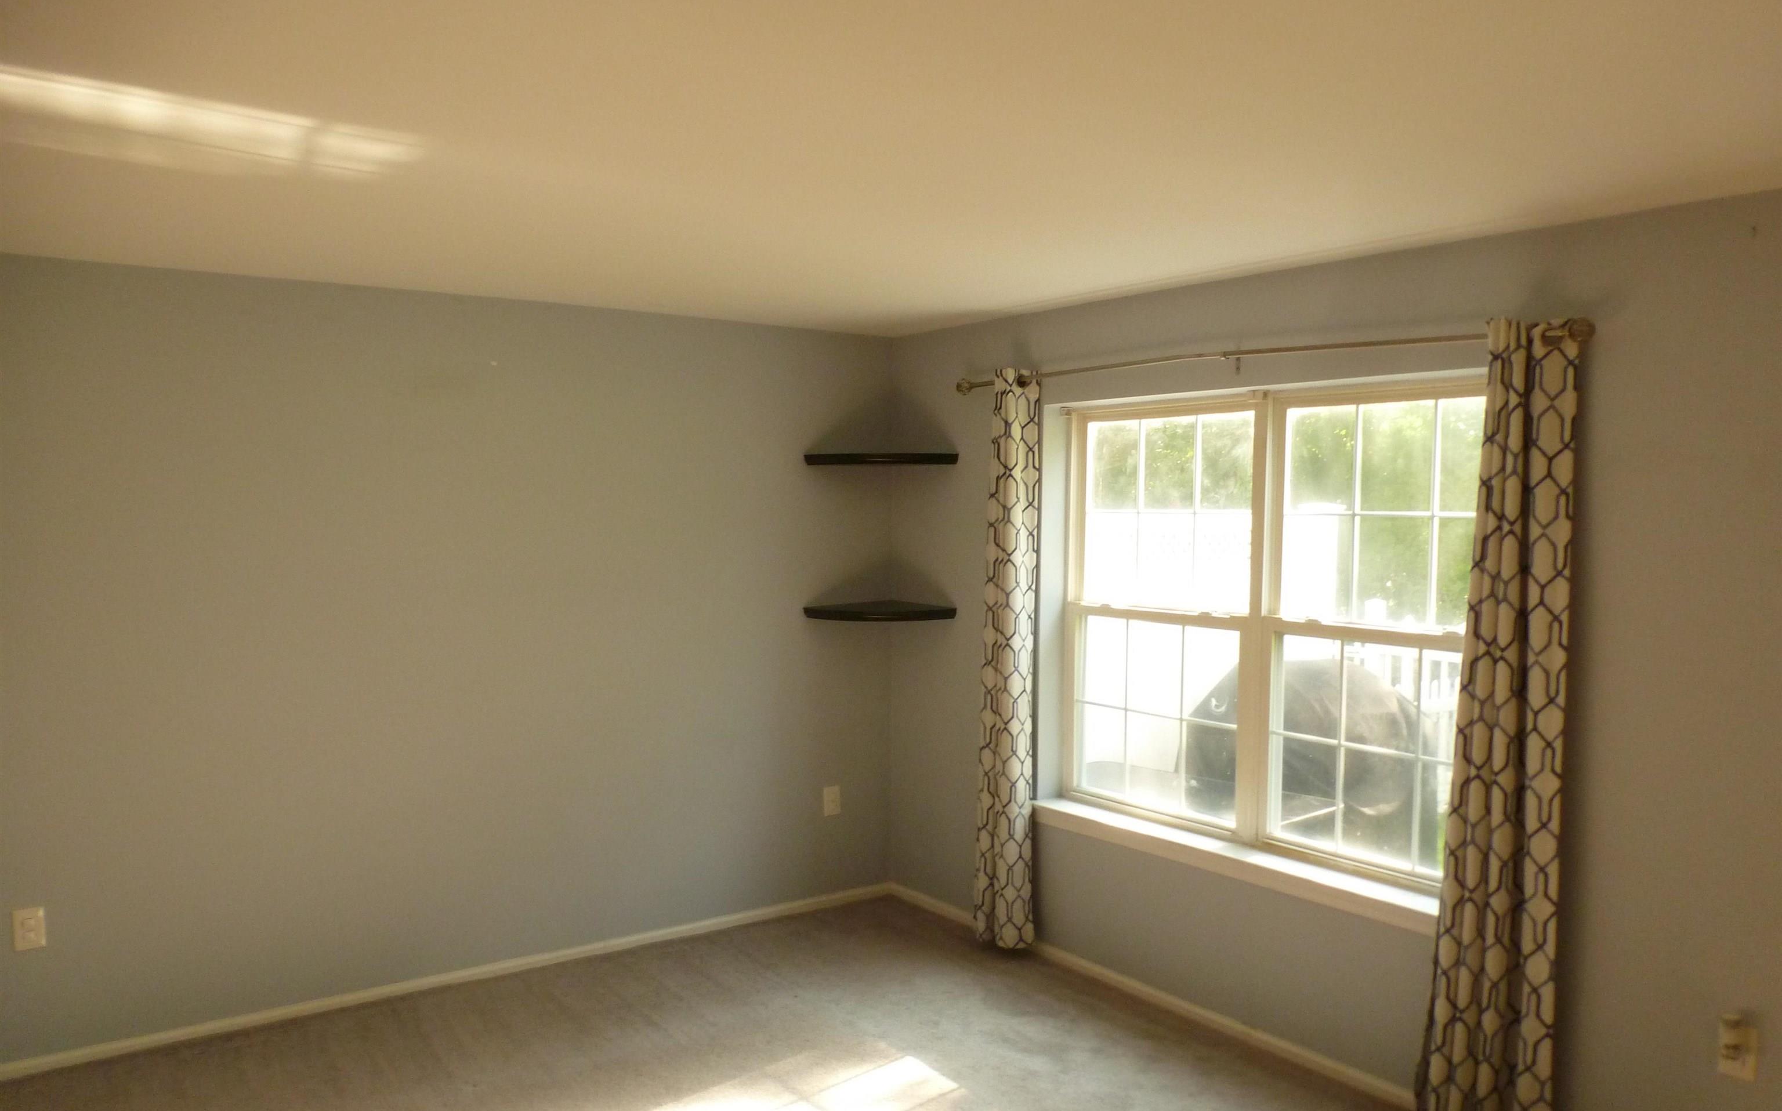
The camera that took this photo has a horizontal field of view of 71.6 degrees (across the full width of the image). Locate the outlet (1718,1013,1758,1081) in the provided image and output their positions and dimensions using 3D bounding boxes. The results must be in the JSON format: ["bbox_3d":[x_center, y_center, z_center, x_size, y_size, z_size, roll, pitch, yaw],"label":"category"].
[{"bbox_3d":[1.940,1.135,2.835,0.022,0.122,0.073,-2,3,-38],"label":"outlet"}]

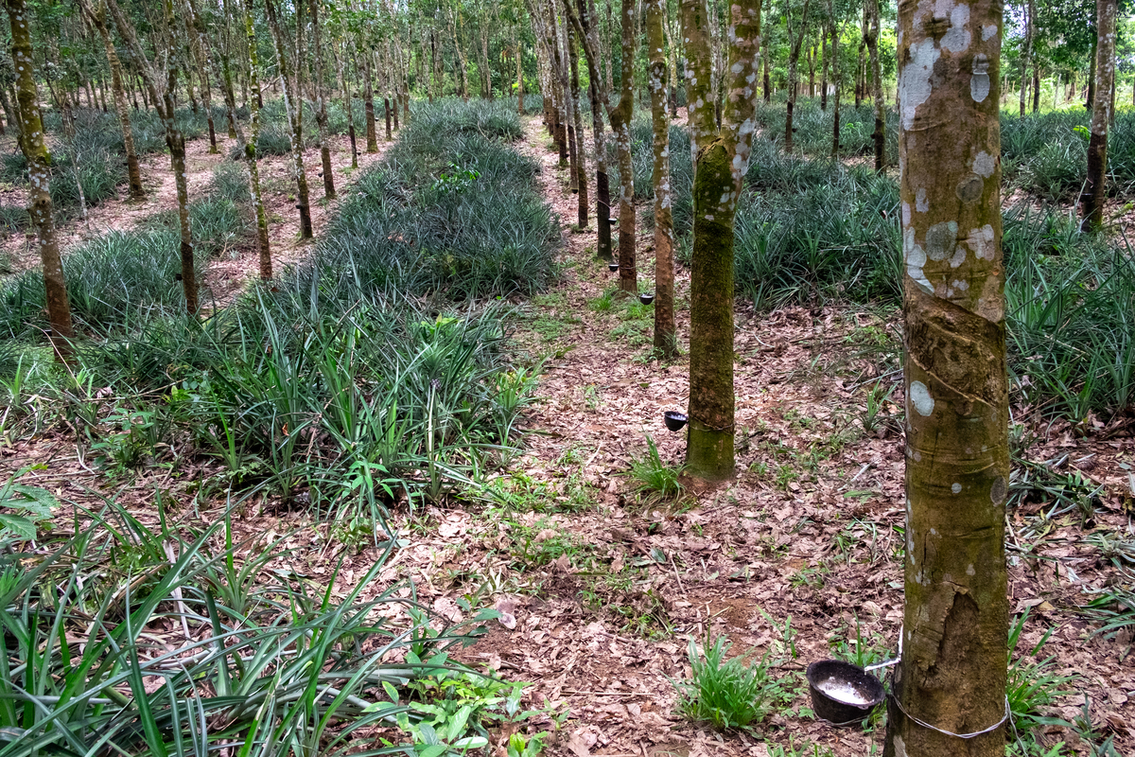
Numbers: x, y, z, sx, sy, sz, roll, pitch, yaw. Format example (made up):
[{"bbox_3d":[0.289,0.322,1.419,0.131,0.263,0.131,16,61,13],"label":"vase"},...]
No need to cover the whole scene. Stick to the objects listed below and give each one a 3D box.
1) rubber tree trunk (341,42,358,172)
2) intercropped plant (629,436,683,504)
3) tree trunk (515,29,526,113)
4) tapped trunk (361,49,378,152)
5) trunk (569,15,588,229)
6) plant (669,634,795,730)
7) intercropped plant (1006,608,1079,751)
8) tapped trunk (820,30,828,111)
[{"bbox_3d":[-5.221,-6.508,20.403,0.200,2.881,0.180,-1,16,0],"label":"rubber tree trunk"},{"bbox_3d":[0.379,0.383,3.650,0.235,0.265,0.212,1,14,6],"label":"intercropped plant"},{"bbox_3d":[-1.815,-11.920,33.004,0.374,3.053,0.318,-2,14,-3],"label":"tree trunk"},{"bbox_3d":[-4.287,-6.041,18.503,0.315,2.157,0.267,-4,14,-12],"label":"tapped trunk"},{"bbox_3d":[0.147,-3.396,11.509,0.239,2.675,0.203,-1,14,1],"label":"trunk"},{"bbox_3d":[0.395,0.730,2.050,0.296,0.179,0.267,2,14,12],"label":"plant"},{"bbox_3d":[1.076,0.690,1.950,0.198,0.328,0.198,7,16,31],"label":"intercropped plant"},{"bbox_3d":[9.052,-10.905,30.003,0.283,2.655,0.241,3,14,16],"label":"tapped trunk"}]

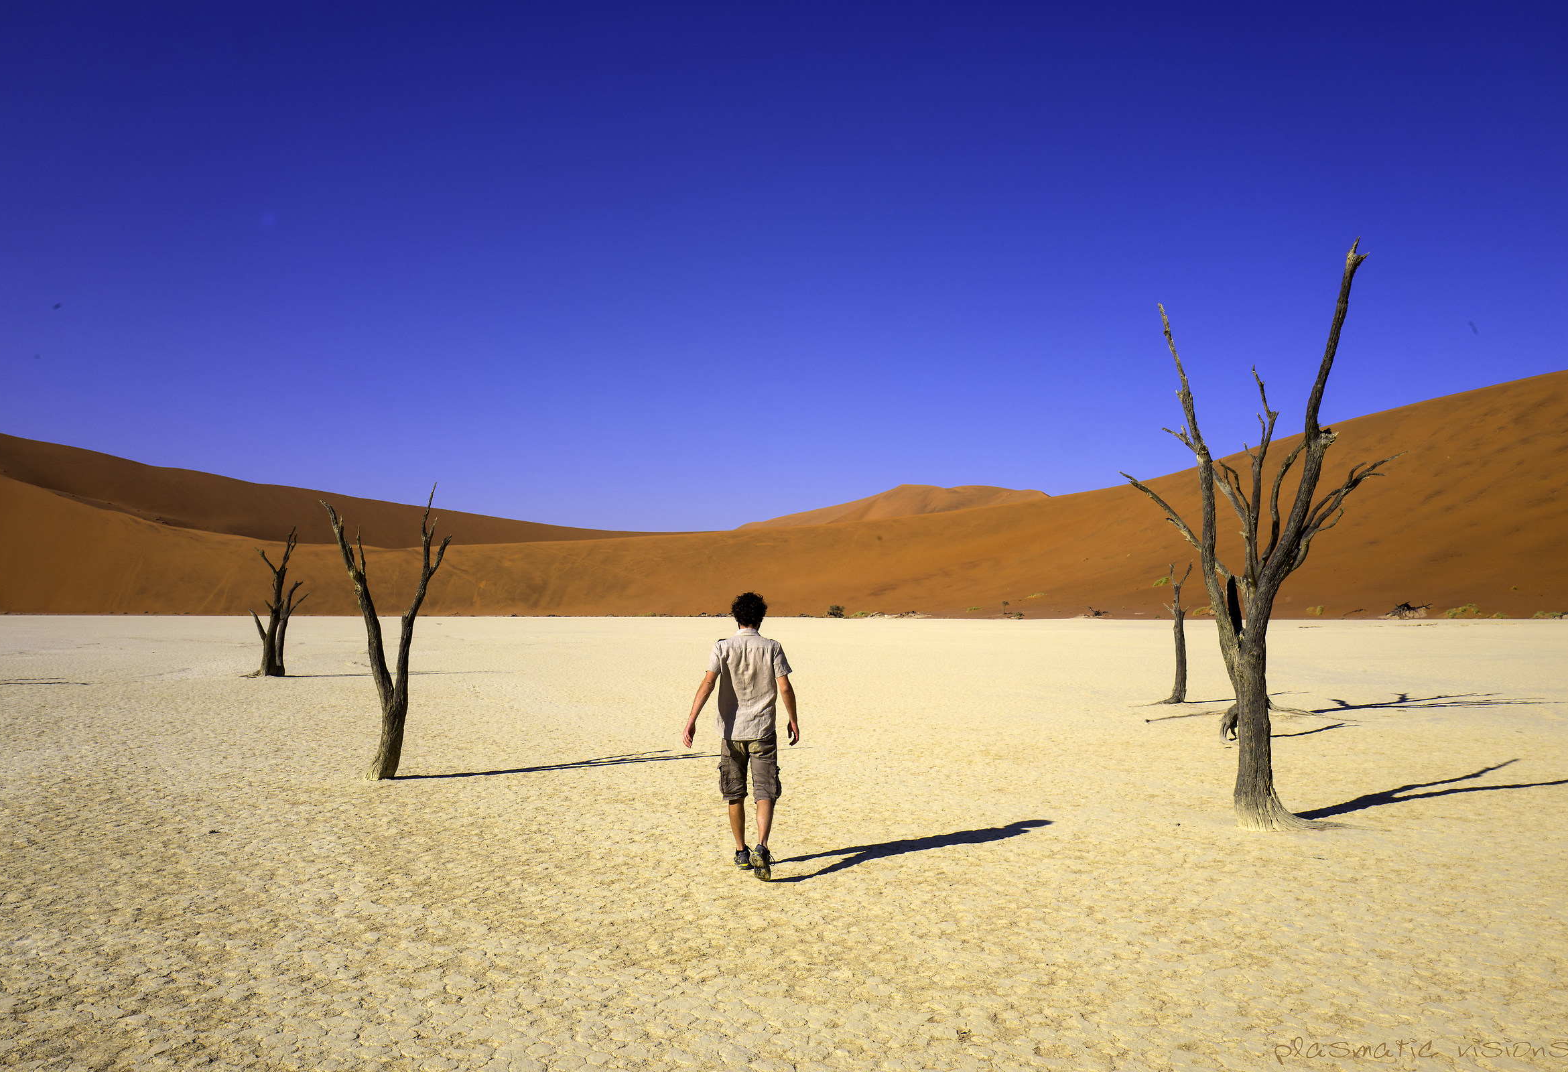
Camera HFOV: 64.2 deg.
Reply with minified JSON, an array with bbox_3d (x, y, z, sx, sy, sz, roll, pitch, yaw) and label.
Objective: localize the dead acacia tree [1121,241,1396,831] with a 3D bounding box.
[{"bbox_3d":[3.500,0.061,9.362,2.050,4.300,1.750,0,-3,0],"label":"dead acacia tree"}]

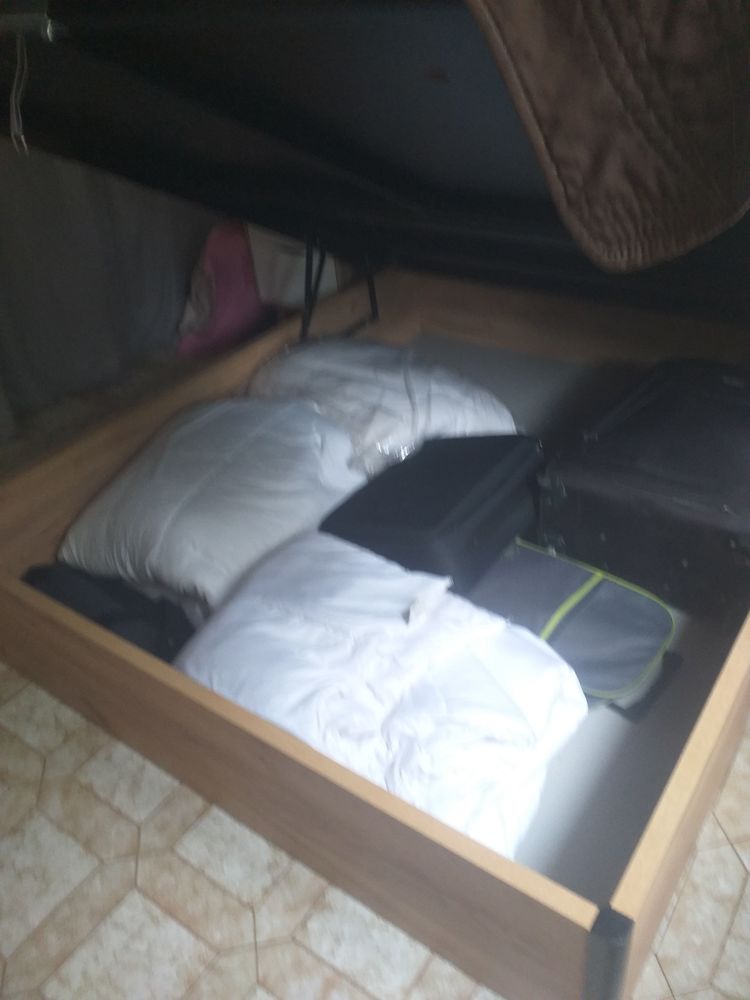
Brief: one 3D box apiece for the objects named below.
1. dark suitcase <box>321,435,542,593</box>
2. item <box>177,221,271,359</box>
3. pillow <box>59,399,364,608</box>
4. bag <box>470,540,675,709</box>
[{"bbox_3d":[0.156,0.030,1.913,0.340,0.190,0.500,4,32,36],"label":"dark suitcase"},{"bbox_3d":[-0.676,-0.945,3.405,0.240,0.470,0.400,18,41,32],"label":"item"},{"bbox_3d":[-0.367,-0.016,2.018,0.530,0.230,0.720,18,41,32],"label":"pillow"},{"bbox_3d":[0.406,0.257,1.698,0.420,0.080,0.340,18,41,32],"label":"bag"}]

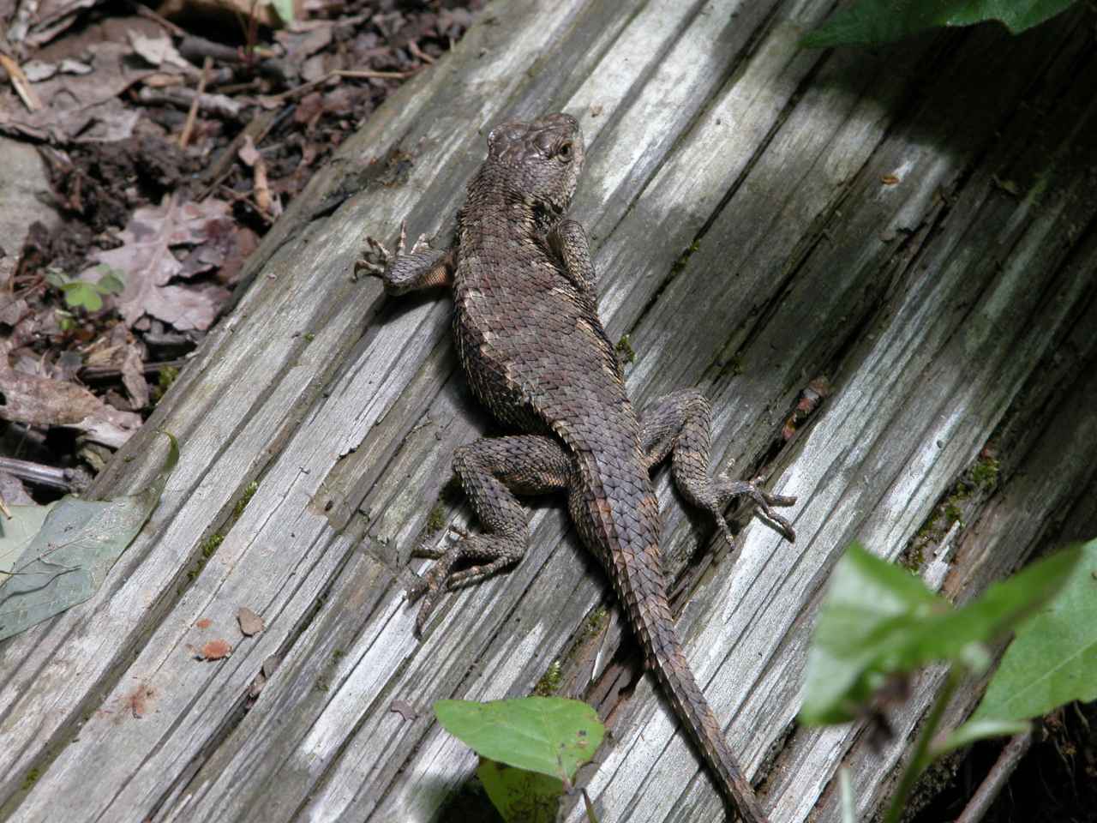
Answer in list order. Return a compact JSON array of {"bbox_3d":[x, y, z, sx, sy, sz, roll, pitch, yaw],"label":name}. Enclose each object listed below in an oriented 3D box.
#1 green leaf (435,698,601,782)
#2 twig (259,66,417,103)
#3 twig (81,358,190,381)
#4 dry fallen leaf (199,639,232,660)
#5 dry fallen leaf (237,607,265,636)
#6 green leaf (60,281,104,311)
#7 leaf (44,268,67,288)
[{"bbox_3d":[-0.004,0.043,1.165,0.022,0.004,0.013,12,43,13],"label":"green leaf"},{"bbox_3d":[-0.032,-0.050,1.366,0.025,0.003,0.005,-9,43,-10],"label":"twig"},{"bbox_3d":[-0.061,-0.006,1.314,0.017,0.002,0.002,-4,42,-4],"label":"twig"},{"bbox_3d":[-0.045,0.032,1.203,0.004,0.001,0.003,0,42,0],"label":"dry fallen leaf"},{"bbox_3d":[-0.041,0.029,1.208,0.004,0.001,0.005,-3,42,-4],"label":"dry fallen leaf"},{"bbox_3d":[-0.069,-0.017,1.313,0.006,0.002,0.004,0,42,0],"label":"green leaf"},{"bbox_3d":[-0.073,-0.020,1.319,0.004,0.002,0.003,0,42,0],"label":"leaf"}]

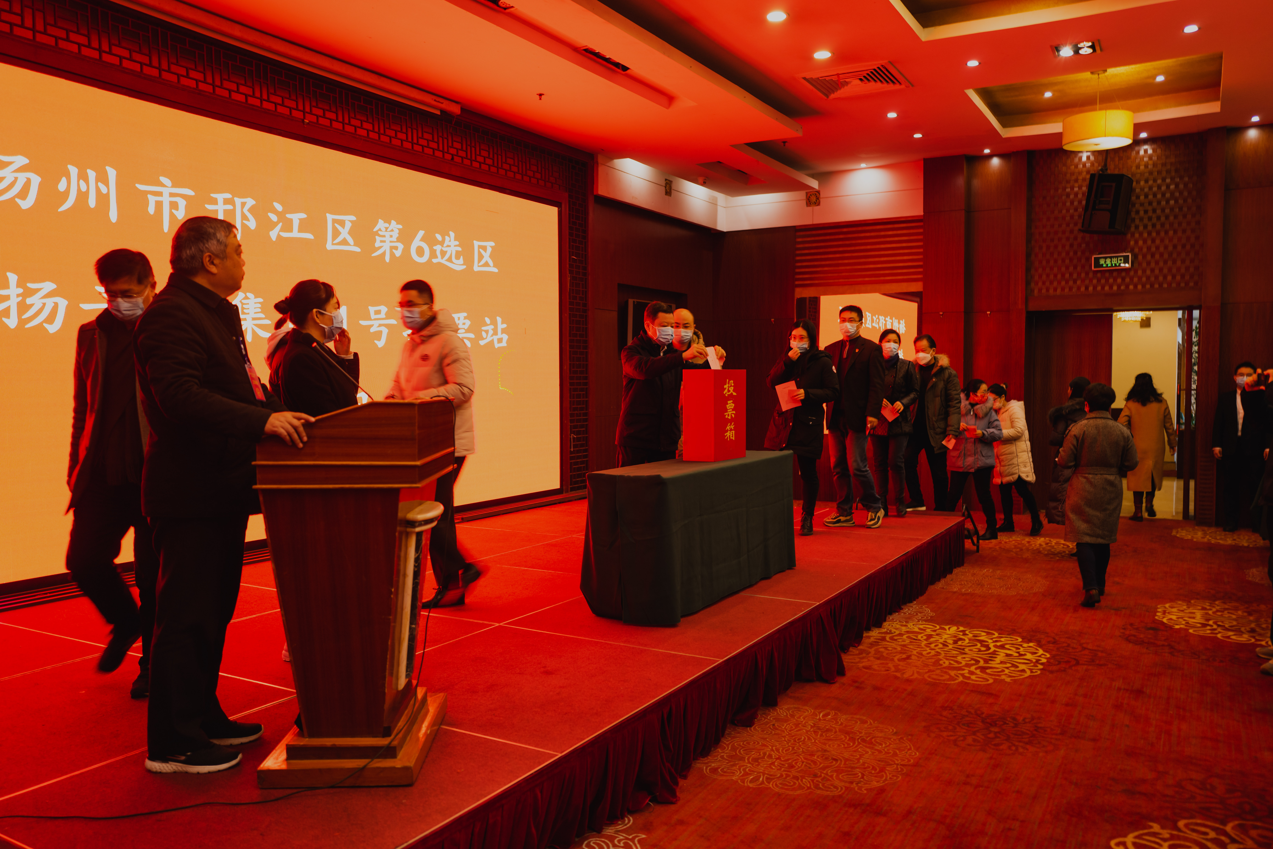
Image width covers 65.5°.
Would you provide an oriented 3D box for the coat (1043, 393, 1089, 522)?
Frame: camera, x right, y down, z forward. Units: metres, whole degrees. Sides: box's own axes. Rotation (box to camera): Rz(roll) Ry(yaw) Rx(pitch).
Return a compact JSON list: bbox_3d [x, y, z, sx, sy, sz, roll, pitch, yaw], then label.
[{"bbox_3d":[4.020,0.336,9.150,0.400,1.170,0.500,2,4,41],"label":"coat"}]

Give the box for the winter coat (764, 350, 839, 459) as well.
[{"bbox_3d":[1.274,-0.165,7.620,0.540,0.850,0.420,2,4,41],"label":"winter coat"}]

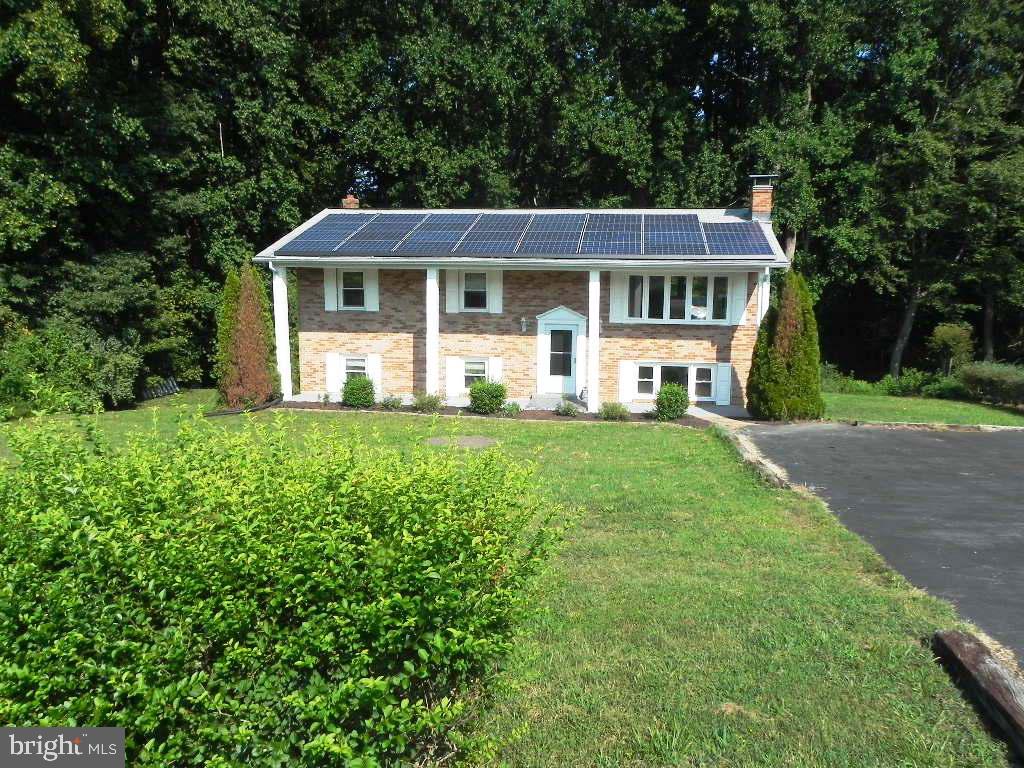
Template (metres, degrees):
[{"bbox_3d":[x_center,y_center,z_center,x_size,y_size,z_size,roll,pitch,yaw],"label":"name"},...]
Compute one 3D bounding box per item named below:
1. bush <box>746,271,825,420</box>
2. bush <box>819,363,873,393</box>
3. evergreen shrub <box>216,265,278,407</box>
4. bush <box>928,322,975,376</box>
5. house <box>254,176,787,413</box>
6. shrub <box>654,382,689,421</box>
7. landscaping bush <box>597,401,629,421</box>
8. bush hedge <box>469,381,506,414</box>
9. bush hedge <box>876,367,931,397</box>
[{"bbox_3d":[7.362,-1.070,20.696,2.120,3.923,1.887,2,9,9],"label":"bush"},{"bbox_3d":[11.036,-0.214,25.292,1.794,0.991,1.326,2,9,9],"label":"bush"},{"bbox_3d":[-7.663,-1.443,22.405,1.913,4.030,1.734,2,9,9],"label":"evergreen shrub"},{"bbox_3d":[15.454,-1.189,27.039,1.634,1.940,1.530,2,9,9],"label":"bush"},{"bbox_3d":[0.705,-3.343,25.868,14.647,6.732,10.424,2,9,9],"label":"house"},{"bbox_3d":[4.166,0.428,20.081,0.897,0.943,0.918,2,9,9],"label":"shrub"},{"bbox_3d":[2.700,0.699,20.256,0.851,0.429,0.765,2,9,9],"label":"landscaping bush"},{"bbox_3d":[-0.662,0.334,20.800,1.038,0.866,0.969,1,9,0],"label":"bush hedge"},{"bbox_3d":[12.695,-0.115,24.933,1.768,0.910,1.326,2,9,9],"label":"bush hedge"}]

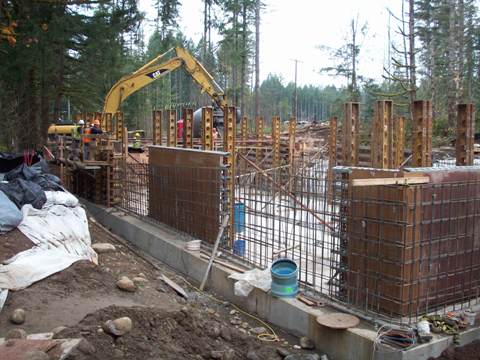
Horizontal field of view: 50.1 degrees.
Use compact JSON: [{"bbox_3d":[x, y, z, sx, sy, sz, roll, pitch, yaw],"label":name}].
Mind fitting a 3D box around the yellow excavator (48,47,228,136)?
[{"bbox_3d":[-5.640,-4.277,29.479,10.260,6.650,3.150,-1,7,-12],"label":"yellow excavator"}]

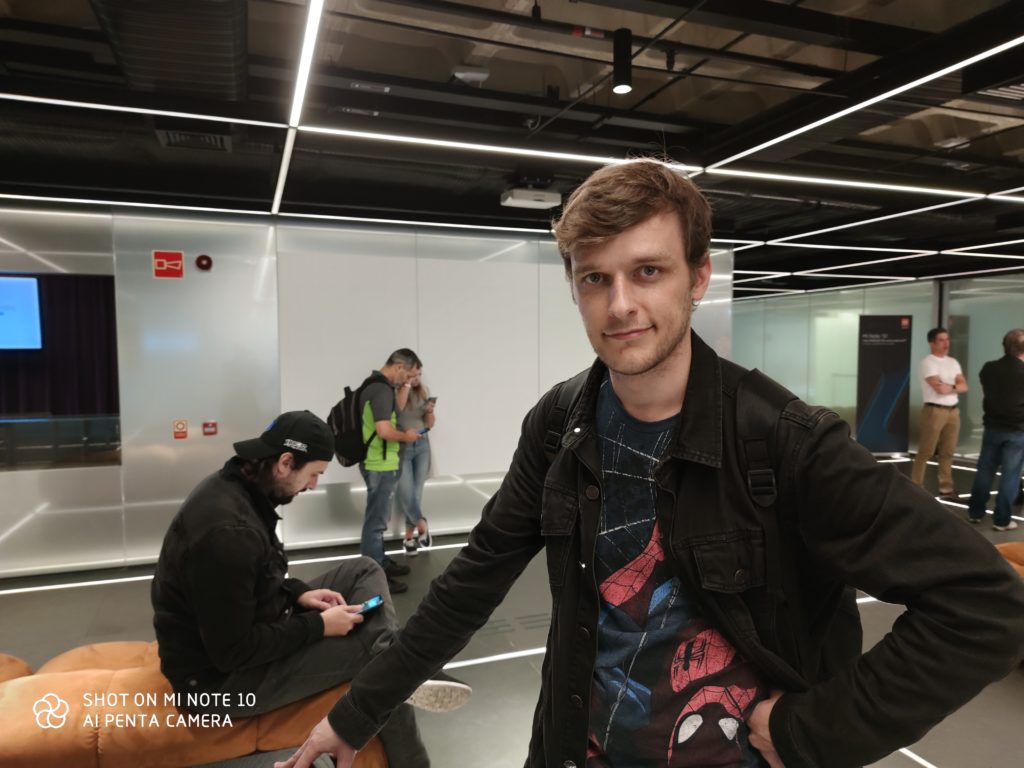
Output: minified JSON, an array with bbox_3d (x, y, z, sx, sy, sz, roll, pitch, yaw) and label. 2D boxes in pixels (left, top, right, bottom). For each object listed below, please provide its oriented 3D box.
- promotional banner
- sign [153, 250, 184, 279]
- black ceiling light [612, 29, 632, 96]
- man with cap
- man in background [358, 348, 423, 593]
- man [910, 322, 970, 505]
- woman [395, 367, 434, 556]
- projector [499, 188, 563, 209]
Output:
[{"bbox_3d":[5.487,0.036,10.448,0.790,2.073,0.220,0,3,3],"label":"promotional banner"},{"bbox_3d":[-2.519,-0.874,5.214,0.203,0.203,0.010,-1,3,-20],"label":"sign"},{"bbox_3d":[0.501,-1.456,3.203,0.080,0.250,0.080,-1,3,-20],"label":"black ceiling light"},{"bbox_3d":[-0.566,0.795,2.087,0.860,1.394,0.560,-1,3,-6],"label":"man with cap"},{"bbox_3d":[-0.837,0.564,4.849,0.520,1.603,0.520,-1,3,-12],"label":"man in background"},{"bbox_3d":[4.572,0.304,7.594,0.520,1.812,0.400,0,3,-3],"label":"man"},{"bbox_3d":[-0.774,0.595,5.635,0.450,1.468,0.420,-1,3,-12],"label":"woman"},{"bbox_3d":[0.126,-1.268,4.881,0.342,0.080,0.220,-1,3,-20],"label":"projector"}]

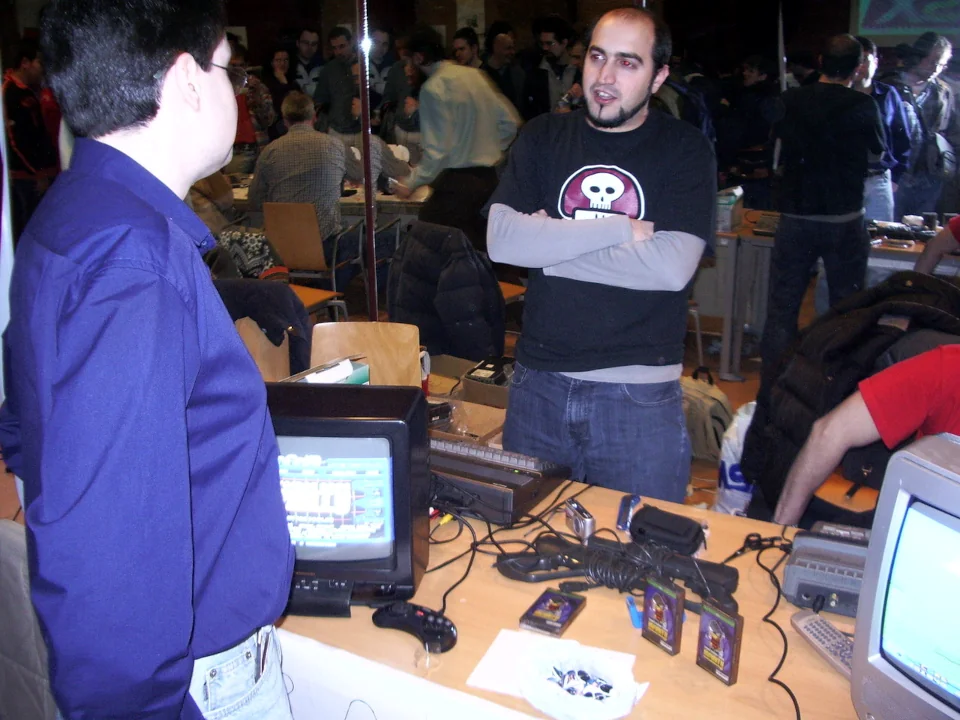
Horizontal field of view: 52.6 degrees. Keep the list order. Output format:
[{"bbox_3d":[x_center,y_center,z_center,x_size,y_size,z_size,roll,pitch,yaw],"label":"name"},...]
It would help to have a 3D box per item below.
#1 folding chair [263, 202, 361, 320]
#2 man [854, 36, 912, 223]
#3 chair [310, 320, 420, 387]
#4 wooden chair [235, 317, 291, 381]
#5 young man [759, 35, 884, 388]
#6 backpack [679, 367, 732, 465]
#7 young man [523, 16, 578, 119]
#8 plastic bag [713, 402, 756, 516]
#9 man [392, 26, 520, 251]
[{"bbox_3d":[-1.019,-0.554,5.800,0.540,0.840,0.550,5,19,19],"label":"folding chair"},{"bbox_3d":[2.101,-0.892,5.250,0.500,1.670,0.340,0,18,5],"label":"man"},{"bbox_3d":[-0.359,0.194,3.500,0.450,0.790,0.500,1,18,8],"label":"chair"},{"bbox_3d":[-0.888,0.145,3.660,0.450,0.810,0.500,2,18,10],"label":"wooden chair"},{"bbox_3d":[1.411,-0.479,4.000,0.520,1.680,0.400,6,19,21],"label":"young man"},{"bbox_3d":[0.928,0.200,4.050,0.320,0.380,0.230,4,19,16],"label":"backpack"},{"bbox_3d":[0.499,-1.230,6.250,0.540,1.780,0.360,2,18,10],"label":"young man"},{"bbox_3d":[0.961,0.360,3.500,0.250,0.410,0.220,-1,18,0],"label":"plastic bag"},{"bbox_3d":[-0.124,-1.060,5.850,0.700,1.730,0.620,-10,19,-24],"label":"man"}]

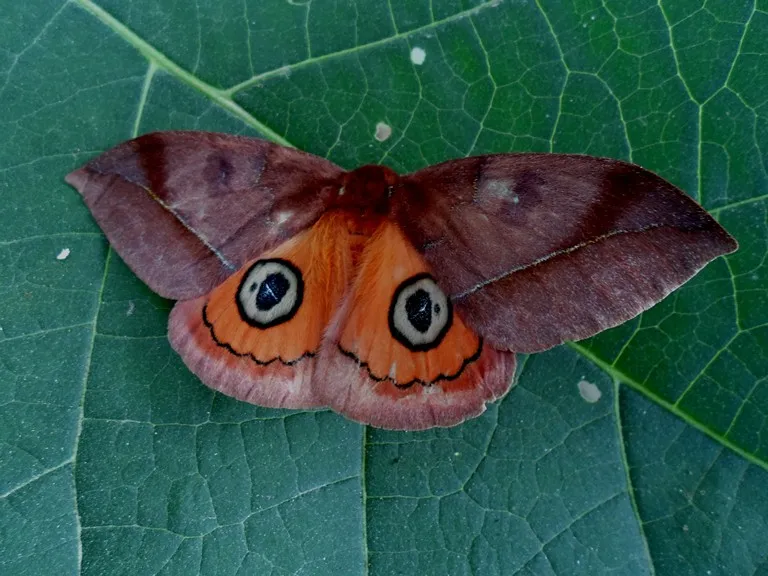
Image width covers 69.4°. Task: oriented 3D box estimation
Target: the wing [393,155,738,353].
[{"bbox_3d":[0.025,-0.006,0.084,0.052,0.006,0.033,7,72,11],"label":"wing"}]

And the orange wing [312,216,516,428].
[{"bbox_3d":[0.006,0.005,0.083,0.028,0.006,0.033,7,72,11],"label":"orange wing"}]

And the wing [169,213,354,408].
[{"bbox_3d":[-0.020,0.002,0.089,0.029,0.006,0.032,7,72,11],"label":"wing"}]

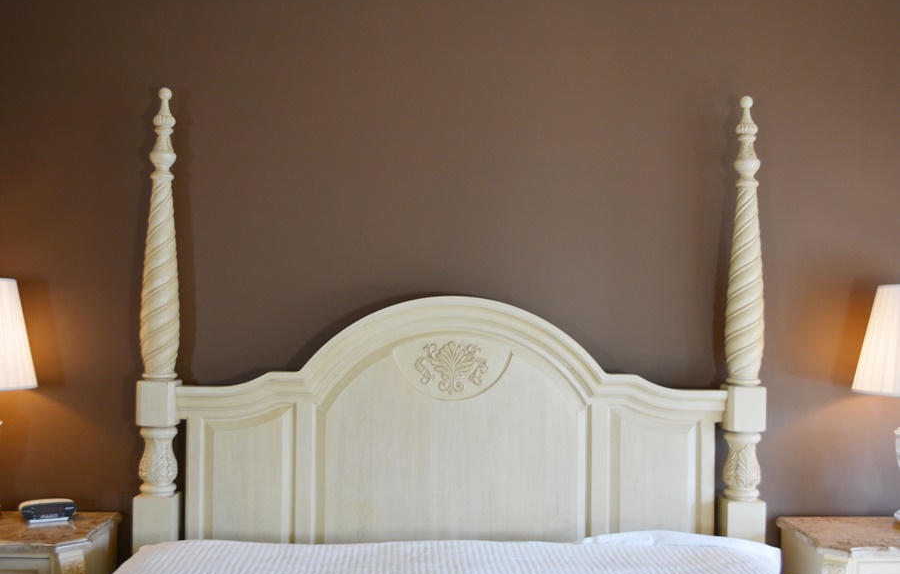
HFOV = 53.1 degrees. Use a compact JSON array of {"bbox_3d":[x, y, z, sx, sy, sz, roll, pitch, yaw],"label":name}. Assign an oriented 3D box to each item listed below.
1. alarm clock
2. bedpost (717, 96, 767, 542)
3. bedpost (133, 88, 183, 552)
[{"bbox_3d":[-1.335,0.737,2.996,0.172,0.067,0.100,1,0,-22],"label":"alarm clock"},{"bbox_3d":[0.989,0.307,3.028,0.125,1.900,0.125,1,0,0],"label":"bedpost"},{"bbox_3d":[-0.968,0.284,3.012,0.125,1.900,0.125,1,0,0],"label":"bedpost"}]

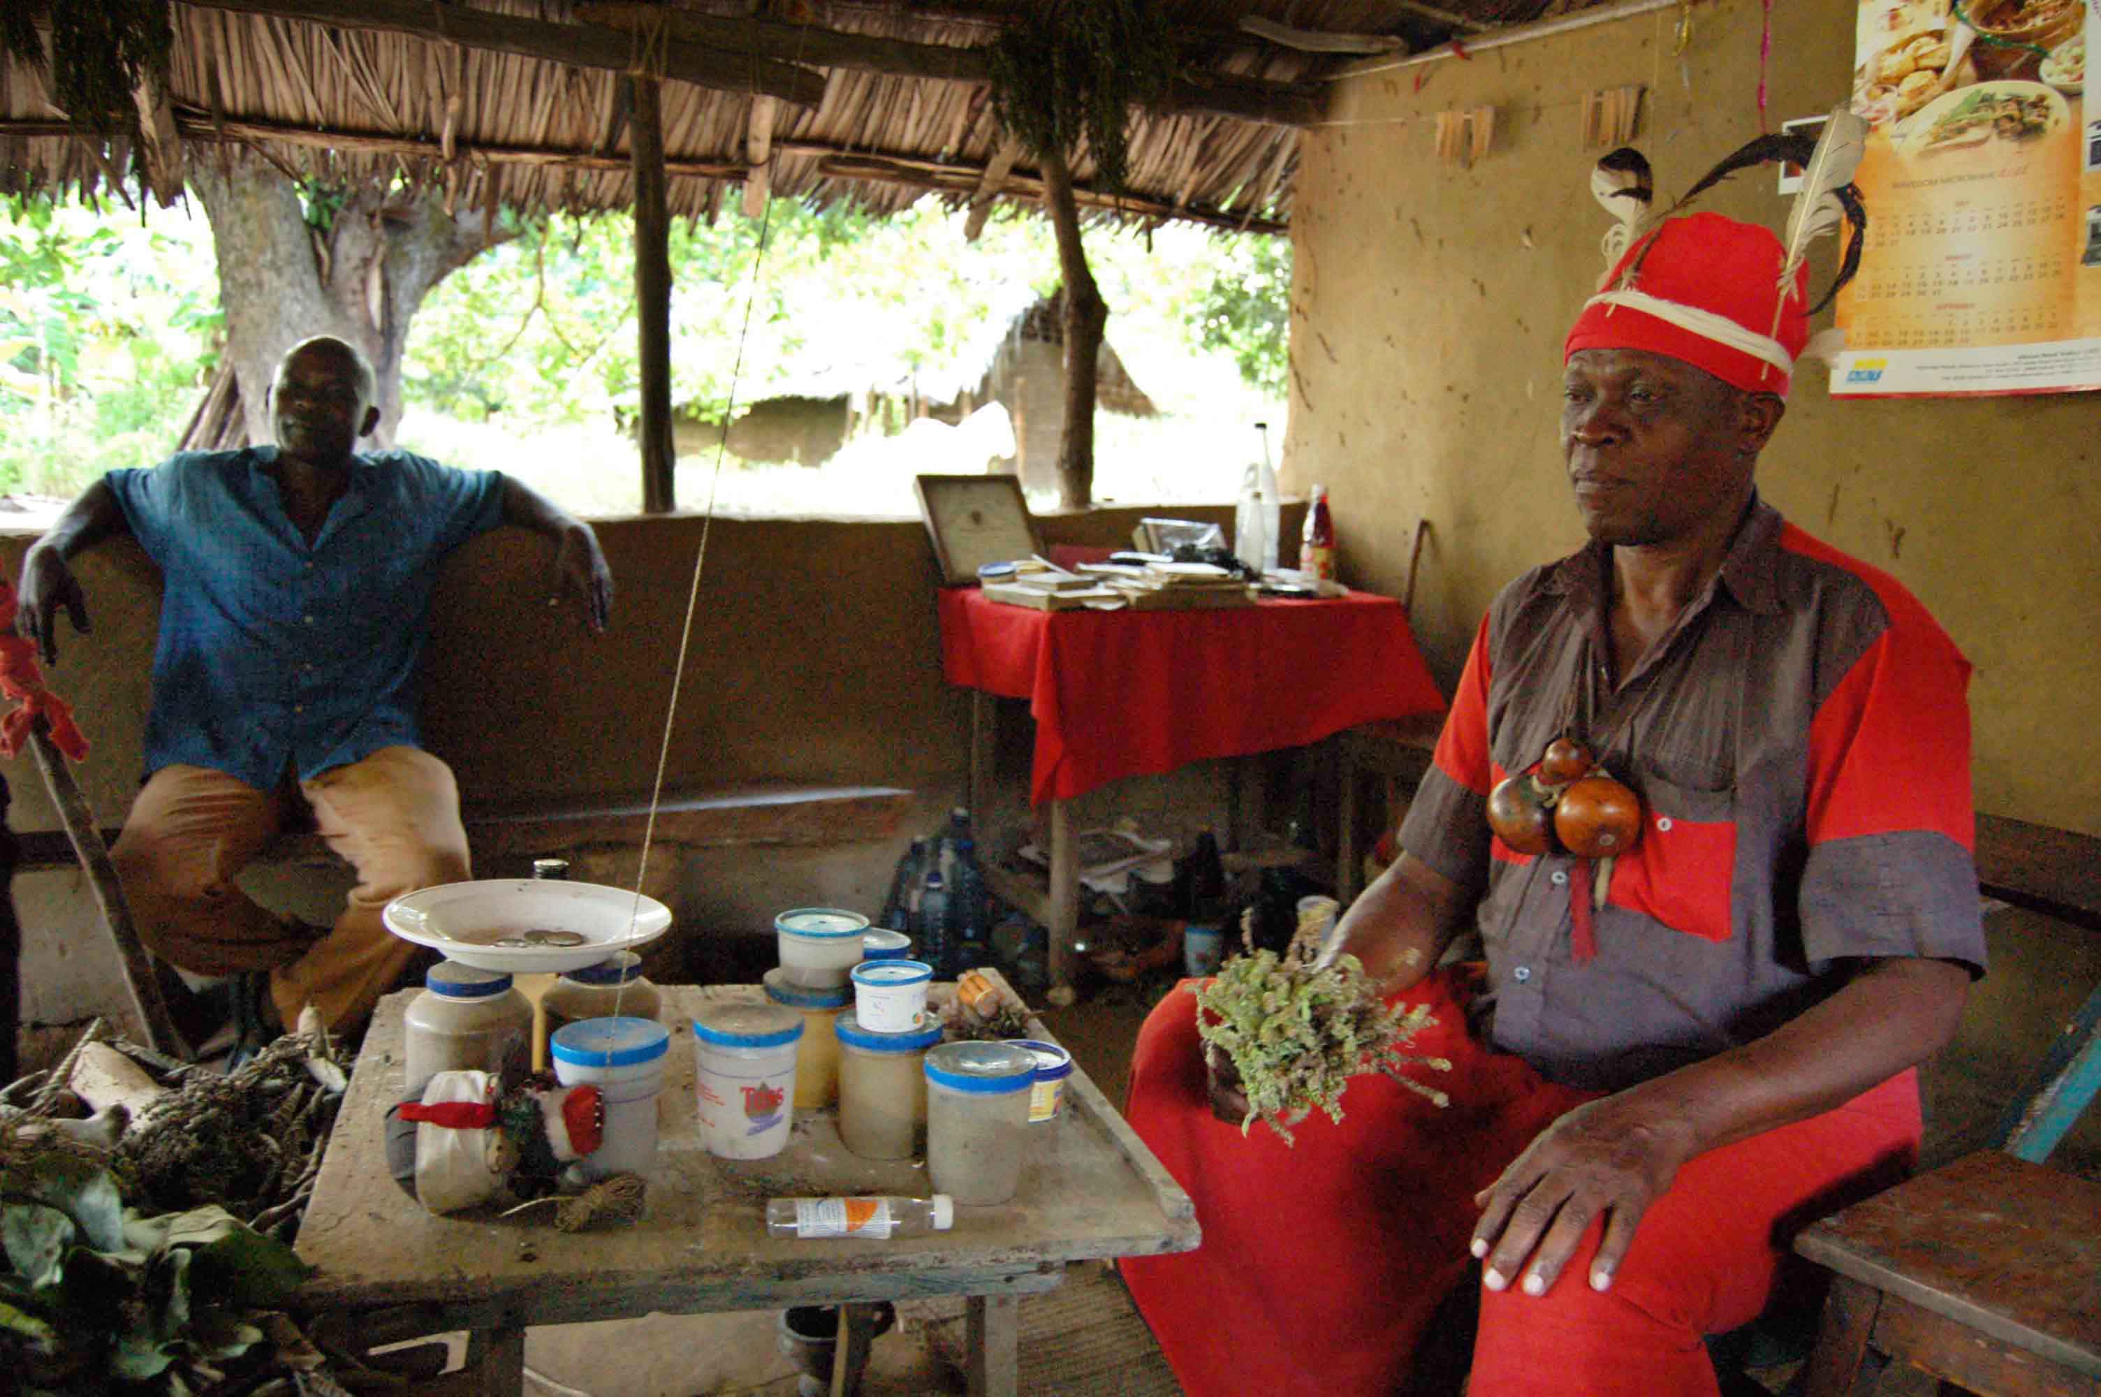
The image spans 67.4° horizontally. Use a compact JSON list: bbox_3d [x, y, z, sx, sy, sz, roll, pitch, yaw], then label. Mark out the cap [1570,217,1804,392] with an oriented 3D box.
[{"bbox_3d":[0.521,-0.323,1.290,0.205,0.140,0.175,8,2,-29],"label":"cap"}]

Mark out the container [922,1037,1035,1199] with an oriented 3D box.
[{"bbox_3d":[-0.051,0.314,1.163,0.084,0.096,0.084,0,6,-2],"label":"container"}]

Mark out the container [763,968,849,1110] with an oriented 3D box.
[{"bbox_3d":[-0.202,0.292,1.355,0.086,0.099,0.086,-1,6,-8],"label":"container"}]

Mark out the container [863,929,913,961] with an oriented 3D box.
[{"bbox_3d":[-0.198,0.319,1.682,0.100,0.122,0.100,0,6,0],"label":"container"}]

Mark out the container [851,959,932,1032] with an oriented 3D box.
[{"bbox_3d":[-0.123,0.234,1.233,0.065,0.041,0.065,0,6,0],"label":"container"}]

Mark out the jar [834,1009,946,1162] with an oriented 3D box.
[{"bbox_3d":[-0.126,0.303,1.243,0.085,0.099,0.085,-1,6,-6],"label":"jar"}]

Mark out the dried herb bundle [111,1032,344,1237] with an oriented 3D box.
[{"bbox_3d":[-0.745,0.395,1.430,0.210,0.140,0.220,0,6,0],"label":"dried herb bundle"}]

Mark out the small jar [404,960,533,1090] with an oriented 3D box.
[{"bbox_3d":[-0.482,0.285,1.312,0.101,0.121,0.101,-2,6,-20],"label":"small jar"}]

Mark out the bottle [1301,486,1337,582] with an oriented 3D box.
[{"bbox_3d":[0.588,-0.360,3.450,0.070,0.225,0.070,0,6,0],"label":"bottle"}]

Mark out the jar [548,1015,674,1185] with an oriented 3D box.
[{"bbox_3d":[-0.390,0.352,1.378,0.101,0.122,0.101,0,6,0],"label":"jar"}]

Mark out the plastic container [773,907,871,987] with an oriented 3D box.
[{"bbox_3d":[-0.196,0.216,1.359,0.082,0.052,0.082,-1,6,-8],"label":"plastic container"}]

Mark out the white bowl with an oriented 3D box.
[{"bbox_3d":[-0.492,0.226,1.494,0.268,0.042,0.268,0,6,0],"label":"white bowl"}]

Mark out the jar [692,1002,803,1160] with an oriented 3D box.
[{"bbox_3d":[-0.237,0.303,1.244,0.085,0.099,0.085,0,6,0],"label":"jar"}]

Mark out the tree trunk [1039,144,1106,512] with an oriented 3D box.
[{"bbox_3d":[0.051,-0.860,3.650,0.130,0.880,0.110,-3,6,0],"label":"tree trunk"}]

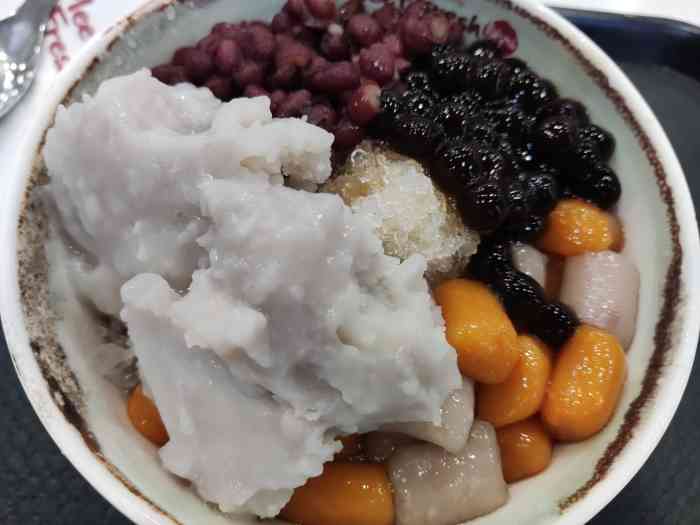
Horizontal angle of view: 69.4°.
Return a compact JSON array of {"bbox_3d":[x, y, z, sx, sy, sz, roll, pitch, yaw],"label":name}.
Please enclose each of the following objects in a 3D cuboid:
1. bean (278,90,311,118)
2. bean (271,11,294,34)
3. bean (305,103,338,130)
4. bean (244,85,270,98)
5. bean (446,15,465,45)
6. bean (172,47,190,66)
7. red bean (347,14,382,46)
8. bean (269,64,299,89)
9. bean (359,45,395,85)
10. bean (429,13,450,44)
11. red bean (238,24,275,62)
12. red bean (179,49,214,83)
[{"bbox_3d":[-0.018,-0.051,0.162,0.012,0.008,0.008,-29,74,-13],"label":"bean"},{"bbox_3d":[-0.023,-0.083,0.175,0.008,0.007,0.010,21,70,5],"label":"bean"},{"bbox_3d":[-0.009,-0.046,0.161,0.011,0.008,0.008,21,70,5],"label":"bean"},{"bbox_3d":[-0.029,-0.052,0.158,0.010,0.008,0.009,5,69,1],"label":"bean"},{"bbox_3d":[0.035,-0.078,0.169,0.009,0.008,0.011,4,69,0],"label":"bean"},{"bbox_3d":[-0.049,-0.060,0.147,0.008,0.007,0.008,2,70,-4],"label":"bean"},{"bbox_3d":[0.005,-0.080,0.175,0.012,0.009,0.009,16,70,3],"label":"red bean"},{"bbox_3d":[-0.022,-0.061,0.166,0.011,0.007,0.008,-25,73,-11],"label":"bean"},{"bbox_3d":[0.008,-0.062,0.157,0.011,0.009,0.012,16,69,5],"label":"bean"},{"bbox_3d":[0.031,-0.082,0.177,0.008,0.008,0.011,8,70,0],"label":"bean"},{"bbox_3d":[-0.030,-0.072,0.165,0.011,0.009,0.011,-34,73,-13],"label":"red bean"},{"bbox_3d":[-0.044,-0.056,0.145,0.010,0.008,0.010,2,70,-4],"label":"red bean"}]

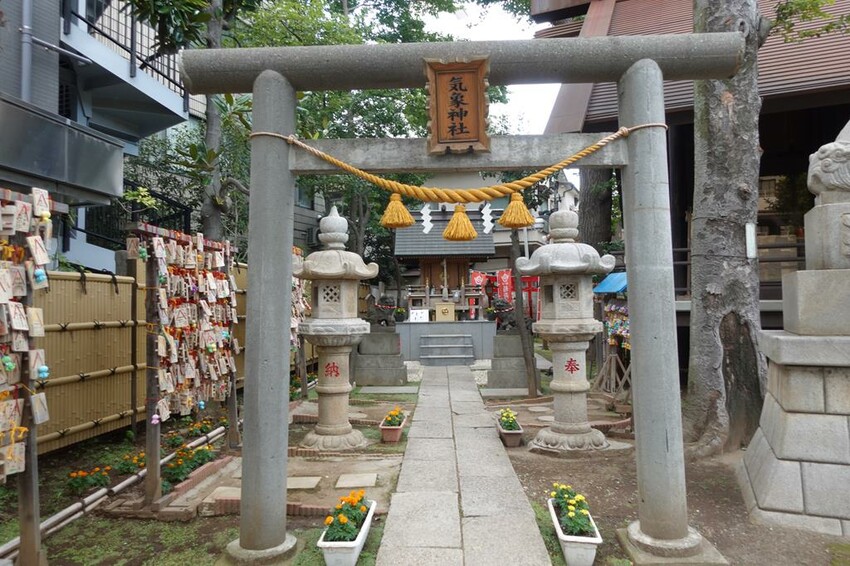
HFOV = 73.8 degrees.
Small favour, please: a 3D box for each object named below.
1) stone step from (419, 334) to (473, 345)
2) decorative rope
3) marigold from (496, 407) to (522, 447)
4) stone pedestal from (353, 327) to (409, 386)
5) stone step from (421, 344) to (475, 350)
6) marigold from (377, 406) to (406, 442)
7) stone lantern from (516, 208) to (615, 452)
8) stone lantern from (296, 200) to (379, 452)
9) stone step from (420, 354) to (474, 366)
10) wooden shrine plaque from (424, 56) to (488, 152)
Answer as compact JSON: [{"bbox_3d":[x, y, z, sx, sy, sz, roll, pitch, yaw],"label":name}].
[{"bbox_3d":[0.488,1.337,12.869,1.150,0.200,0.320,-1,-1,2],"label":"stone step"},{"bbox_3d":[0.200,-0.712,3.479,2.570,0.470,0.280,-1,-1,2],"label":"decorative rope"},{"bbox_3d":[0.882,1.487,5.950,0.240,0.350,0.640,-1,-1,1],"label":"marigold"},{"bbox_3d":[-0.781,1.249,10.056,0.880,1.020,0.800,-1,-1,2],"label":"stone pedestal"},{"bbox_3d":[0.484,1.526,12.565,1.150,0.190,0.320,-1,-1,2],"label":"stone step"},{"bbox_3d":[-0.350,1.516,6.196,0.245,0.330,0.620,-1,-1,2],"label":"marigold"},{"bbox_3d":[1.474,0.429,5.923,1.030,2.450,0.920,-1,-1,7],"label":"stone lantern"},{"bbox_3d":[-0.971,0.427,6.144,0.990,2.520,0.900,-1,-1,2],"label":"stone lantern"},{"bbox_3d":[0.484,1.701,12.282,1.150,0.180,0.320,-1,-1,2],"label":"stone step"},{"bbox_3d":[0.200,-1.047,3.386,0.380,0.525,0.120,-1,10,2],"label":"wooden shrine plaque"}]

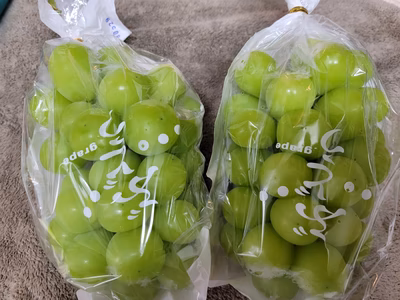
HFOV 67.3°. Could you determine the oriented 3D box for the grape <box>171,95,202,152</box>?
[{"bbox_3d":[-0.012,-0.018,0.208,0.028,0.029,0.036,0,70,0],"label":"grape"}]

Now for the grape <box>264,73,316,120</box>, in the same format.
[{"bbox_3d":[0.055,-0.032,0.183,0.031,0.030,0.030,0,70,0],"label":"grape"}]

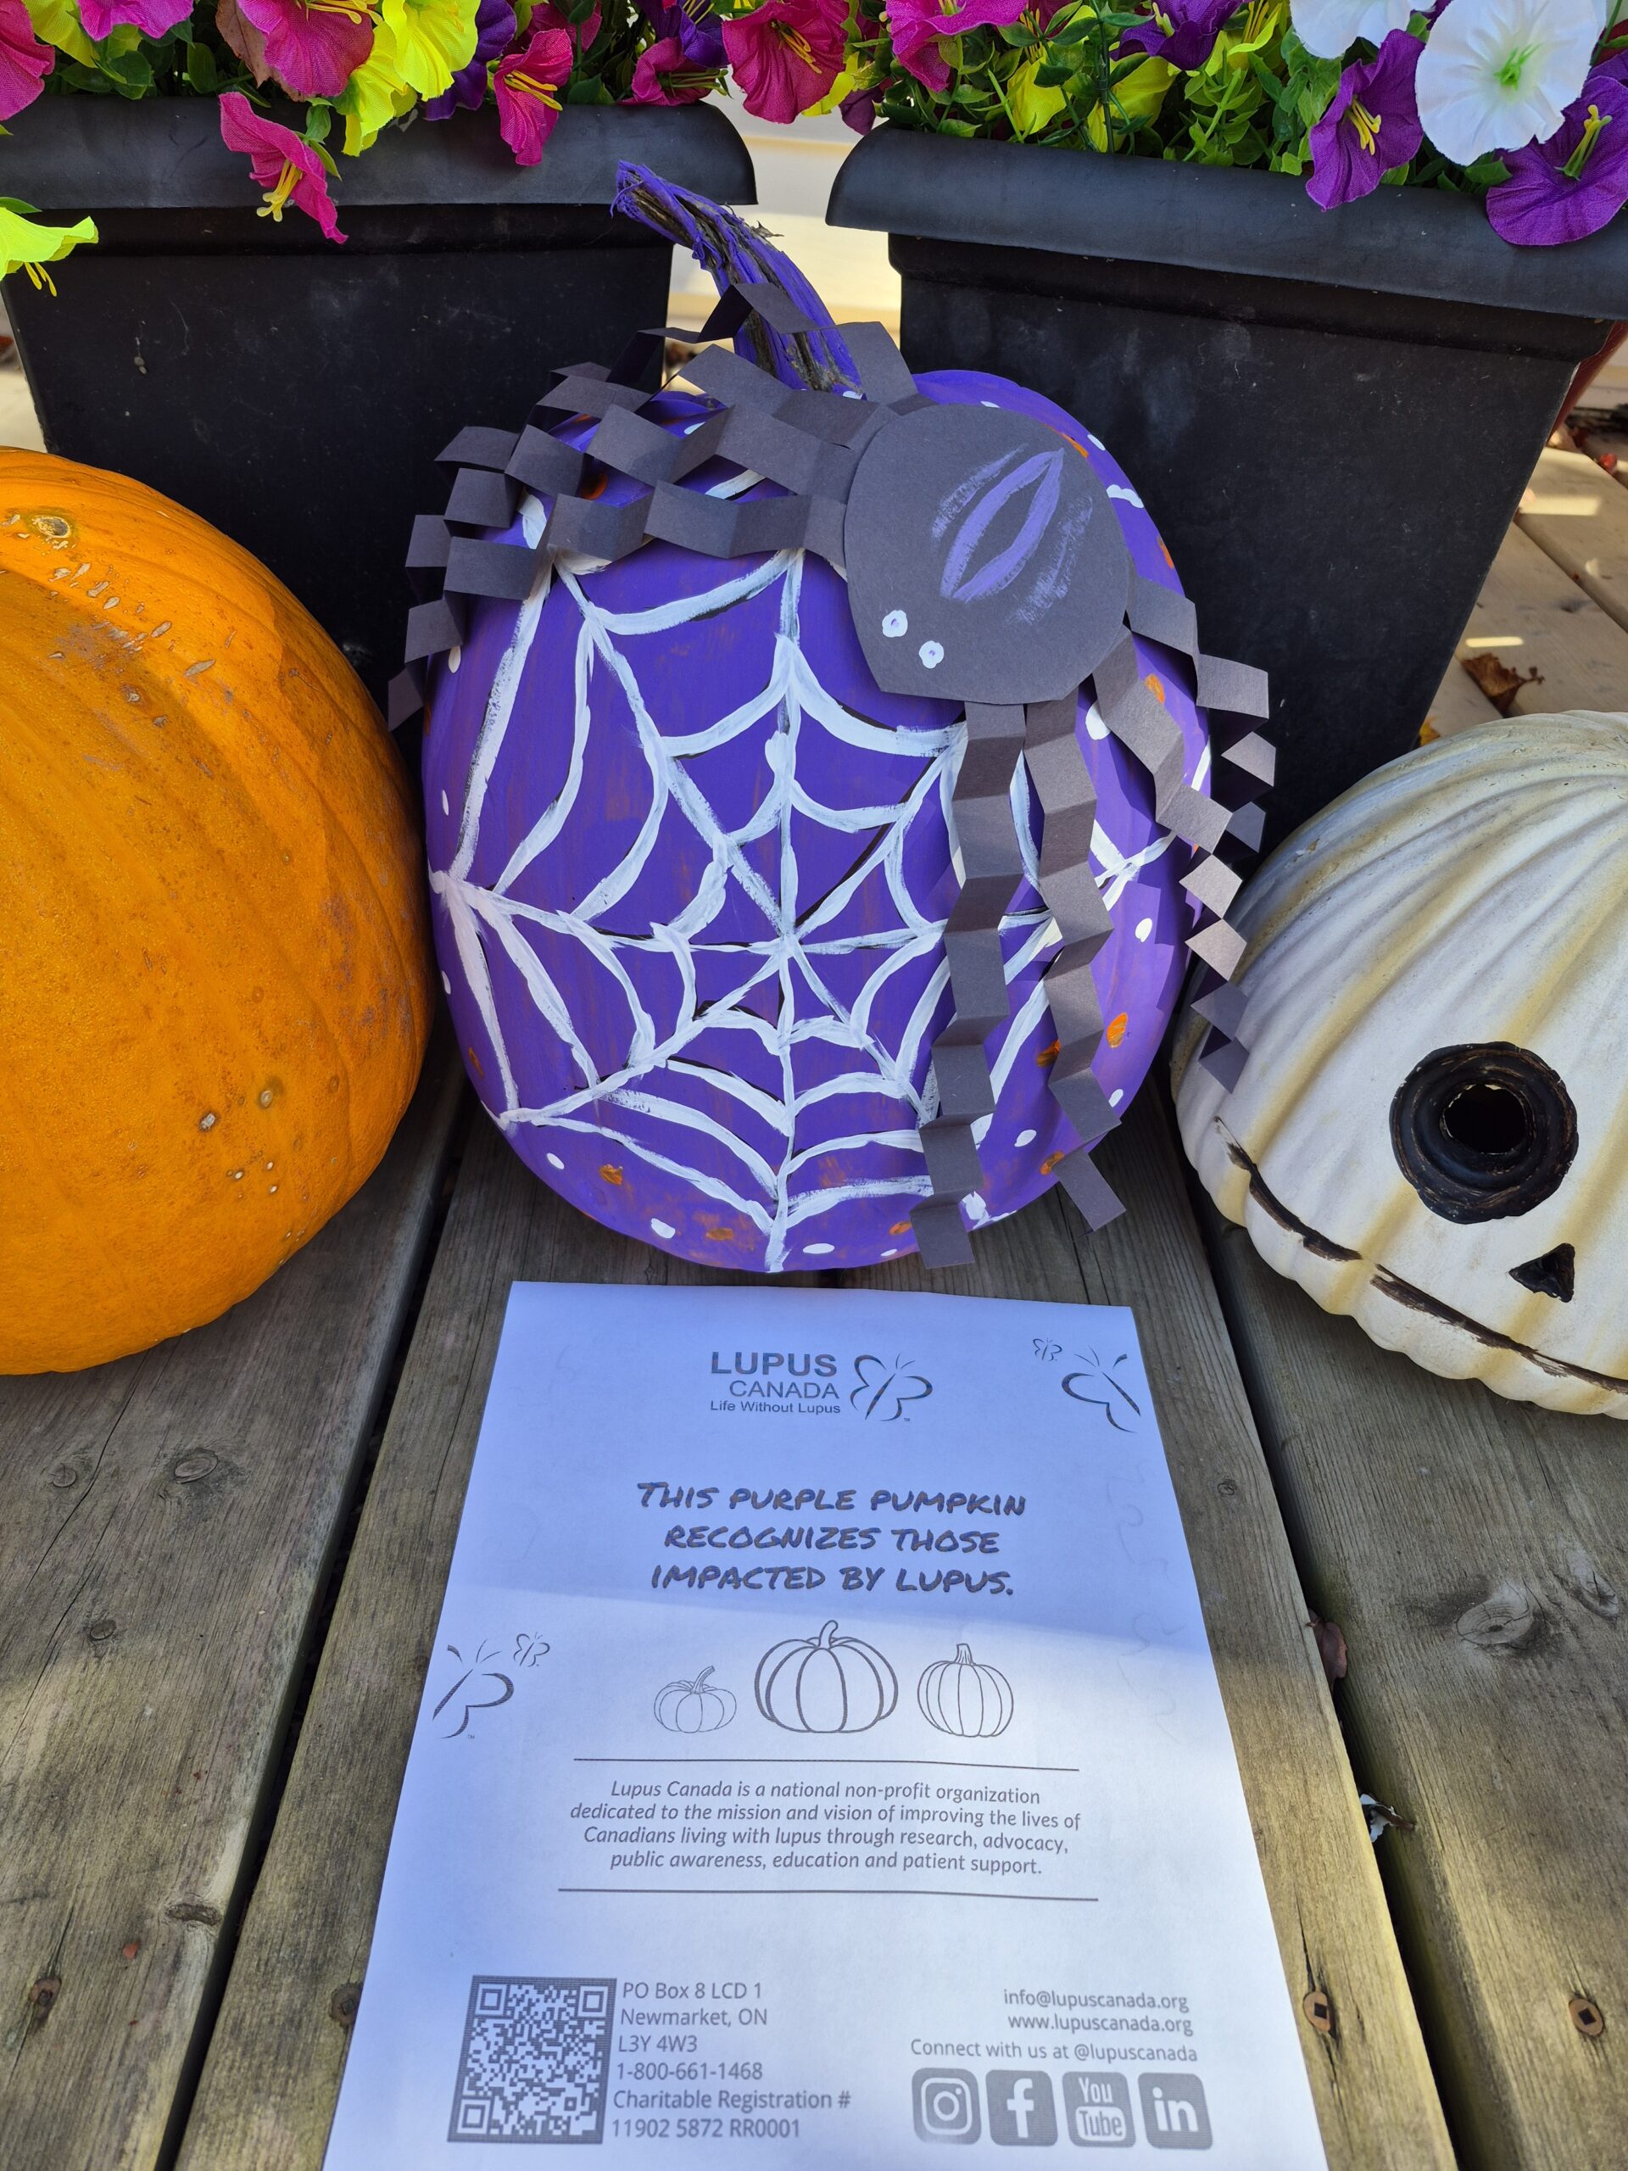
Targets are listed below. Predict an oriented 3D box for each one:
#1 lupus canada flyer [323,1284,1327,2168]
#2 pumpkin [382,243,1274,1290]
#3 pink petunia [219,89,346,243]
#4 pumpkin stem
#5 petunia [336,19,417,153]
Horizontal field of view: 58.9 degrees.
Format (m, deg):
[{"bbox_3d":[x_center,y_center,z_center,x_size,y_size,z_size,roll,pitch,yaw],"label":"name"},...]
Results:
[{"bbox_3d":[0.004,0.162,0.393,0.216,0.003,0.279,3,40,-3],"label":"lupus canada flyer"},{"bbox_3d":[0.003,-0.079,0.449,0.255,0.302,0.248,6,40,0],"label":"pumpkin"},{"bbox_3d":[-0.184,-0.322,0.503,0.058,0.058,0.040,29,64,30],"label":"pink petunia"},{"bbox_3d":[-0.020,-0.196,0.351,0.063,0.052,0.036,6,40,0],"label":"pumpkin stem"},{"bbox_3d":[-0.152,-0.350,0.503,0.039,0.052,0.052,29,48,30],"label":"petunia"}]

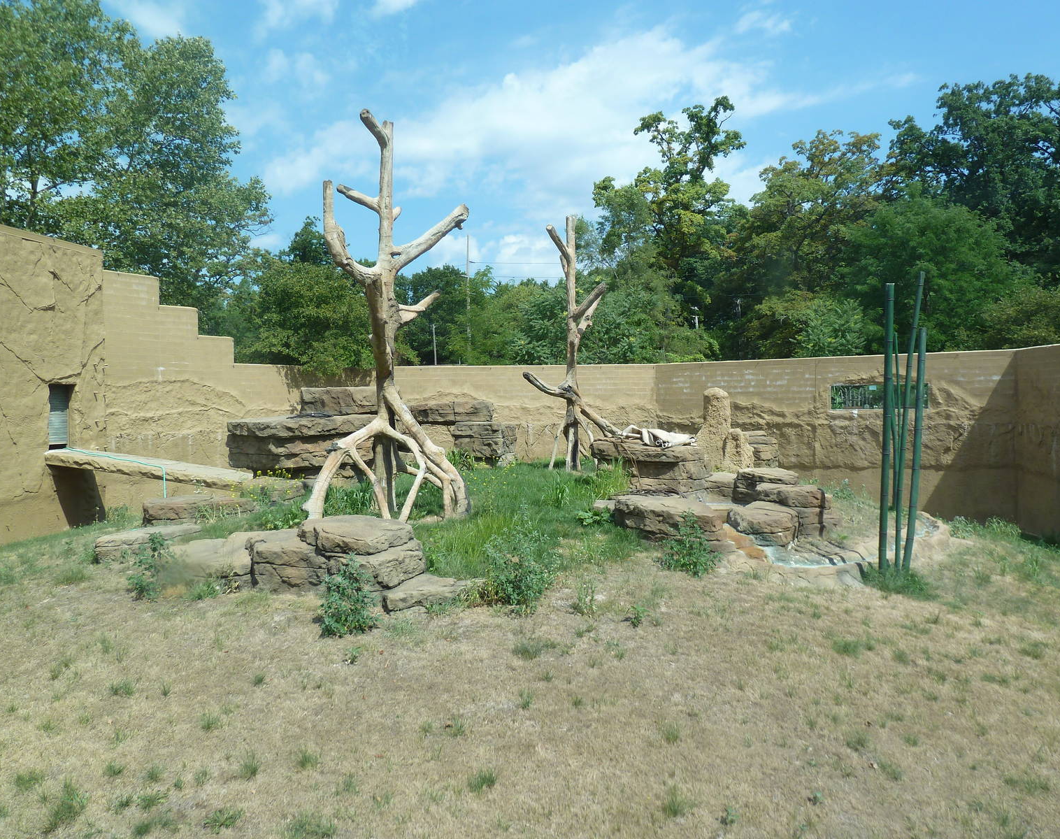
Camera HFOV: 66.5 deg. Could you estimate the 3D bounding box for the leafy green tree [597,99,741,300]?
[{"bbox_3d":[8.230,-8.500,48.000,8.900,20.500,8.500,0,0,0],"label":"leafy green tree"}]

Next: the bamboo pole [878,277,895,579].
[{"bbox_3d":[4.107,0.091,9.300,0.093,3.310,0.093,1,0,0],"label":"bamboo pole"}]

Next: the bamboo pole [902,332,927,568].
[{"bbox_3d":[4.444,0.352,9.300,0.100,2.800,0.090,3,0,0],"label":"bamboo pole"}]

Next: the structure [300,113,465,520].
[{"bbox_3d":[-2.491,-1.720,14.000,2.850,6.950,2.500,0,0,0],"label":"structure"}]

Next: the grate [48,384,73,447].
[{"bbox_3d":[-11.804,-0.088,20.300,0.100,1.600,0.780,0,0,14],"label":"grate"}]

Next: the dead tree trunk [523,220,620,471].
[{"bbox_3d":[1.259,-2.120,24.000,2.900,7.600,2.500,0,0,0],"label":"dead tree trunk"}]

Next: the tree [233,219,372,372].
[{"bbox_3d":[-8.389,-2.500,30.000,5.000,9.300,5.000,0,0,0],"label":"tree"}]

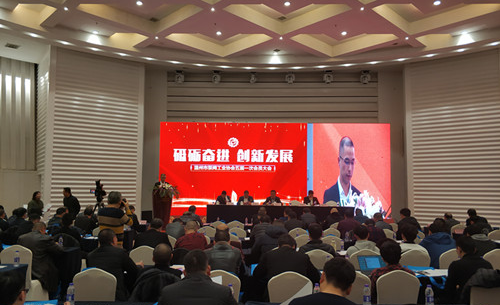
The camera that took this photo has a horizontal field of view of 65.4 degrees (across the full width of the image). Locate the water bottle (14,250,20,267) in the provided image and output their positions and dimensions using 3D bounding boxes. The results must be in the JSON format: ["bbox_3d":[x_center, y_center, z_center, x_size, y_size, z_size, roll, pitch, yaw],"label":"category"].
[{"bbox_3d":[-3.087,1.411,5.171,0.065,0.215,0.065,0,-5,0],"label":"water bottle"}]

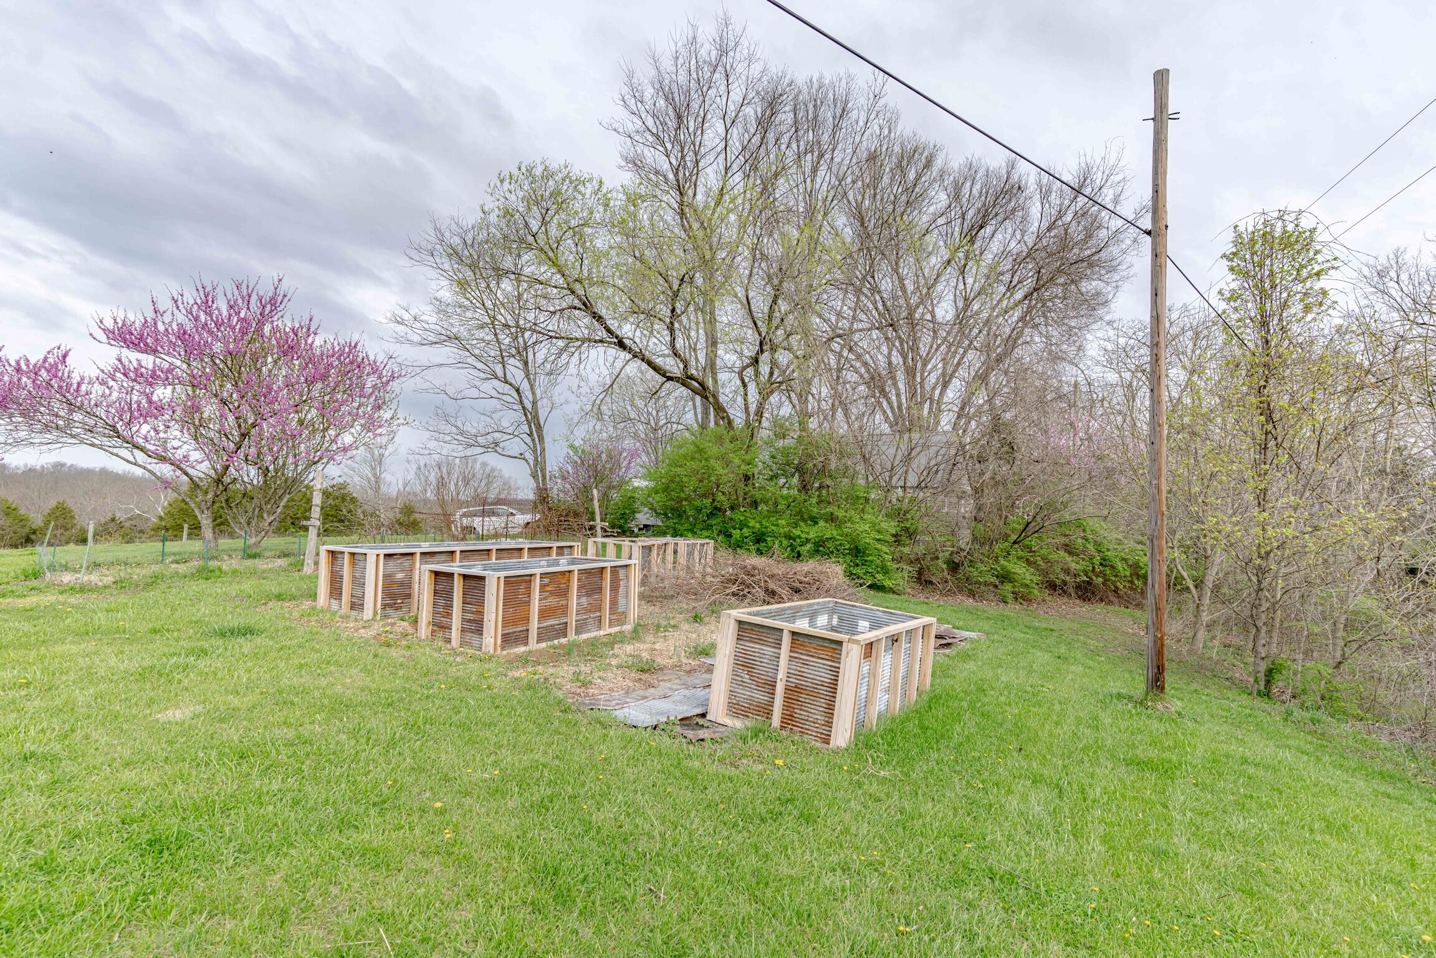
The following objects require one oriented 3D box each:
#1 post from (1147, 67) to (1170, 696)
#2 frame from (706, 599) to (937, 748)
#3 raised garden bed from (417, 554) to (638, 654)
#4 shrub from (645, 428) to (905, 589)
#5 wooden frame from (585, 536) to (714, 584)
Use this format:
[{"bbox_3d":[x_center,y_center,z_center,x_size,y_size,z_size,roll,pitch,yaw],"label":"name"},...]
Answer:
[{"bbox_3d":[5.470,-1.190,8.400,0.240,7.750,0.240,0,0,33],"label":"post"},{"bbox_3d":[1.048,1.580,5.888,1.100,0.790,2.440,5,-4,30],"label":"frame"},{"bbox_3d":[-2.096,1.390,7.989,1.100,0.780,2.440,1,-3,28],"label":"raised garden bed"},{"bbox_3d":[1.400,0.580,16.900,6.200,3.800,4.200,0,0,5],"label":"shrub"},{"bbox_3d":[-1.260,1.630,13.700,1.120,0.780,3.050,1,-3,26],"label":"wooden frame"}]

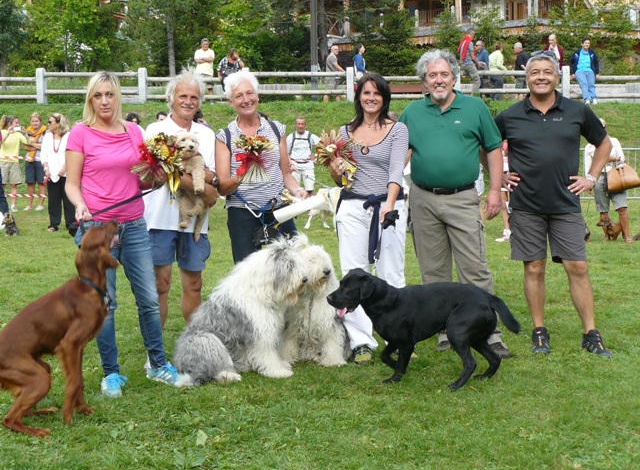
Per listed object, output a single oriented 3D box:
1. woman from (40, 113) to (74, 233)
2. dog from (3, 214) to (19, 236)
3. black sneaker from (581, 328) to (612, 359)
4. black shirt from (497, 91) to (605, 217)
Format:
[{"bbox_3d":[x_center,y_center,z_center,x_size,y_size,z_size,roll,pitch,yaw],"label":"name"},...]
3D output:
[{"bbox_3d":[-3.637,-0.850,15.200,0.500,1.660,0.340,0,5,6],"label":"woman"},{"bbox_3d":[-4.313,-0.132,15.200,0.220,0.330,0.340,0,5,-6],"label":"dog"},{"bbox_3d":[1.641,0.645,6.450,0.115,0.125,0.290,-1,5,-16],"label":"black sneaker"},{"bbox_3d":[1.369,-0.490,6.480,0.650,0.730,0.320,1,5,12],"label":"black shirt"}]

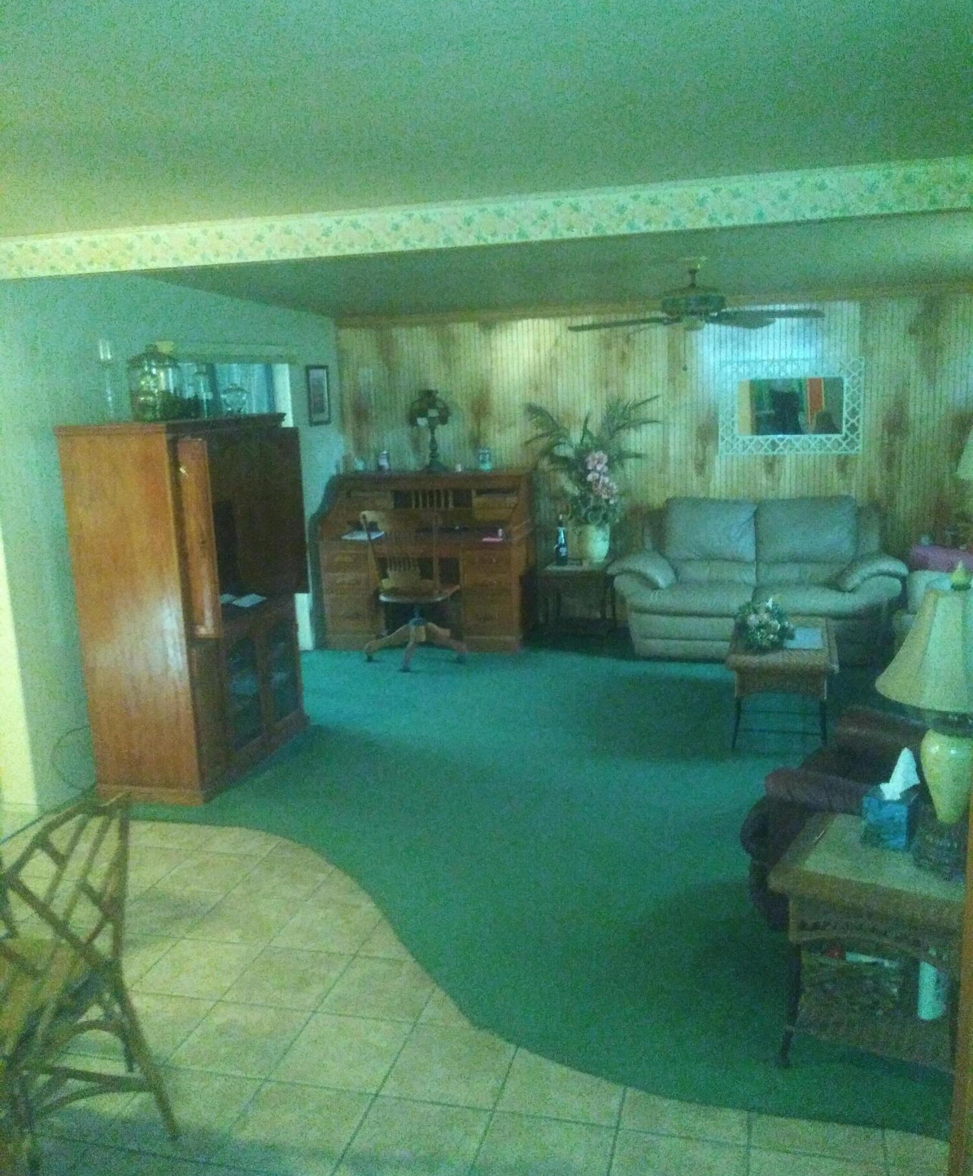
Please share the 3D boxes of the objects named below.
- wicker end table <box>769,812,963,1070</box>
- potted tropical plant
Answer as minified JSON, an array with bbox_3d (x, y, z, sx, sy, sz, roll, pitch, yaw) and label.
[{"bbox_3d":[1.013,0.937,2.550,0.465,0.540,0.425,5,12,34],"label":"wicker end table"},{"bbox_3d":[0.732,-0.735,6.971,0.920,1.125,0.720,0,11,13],"label":"potted tropical plant"}]

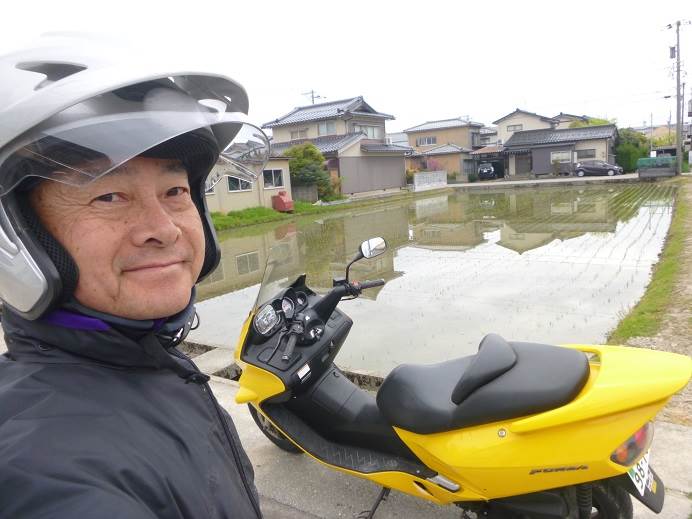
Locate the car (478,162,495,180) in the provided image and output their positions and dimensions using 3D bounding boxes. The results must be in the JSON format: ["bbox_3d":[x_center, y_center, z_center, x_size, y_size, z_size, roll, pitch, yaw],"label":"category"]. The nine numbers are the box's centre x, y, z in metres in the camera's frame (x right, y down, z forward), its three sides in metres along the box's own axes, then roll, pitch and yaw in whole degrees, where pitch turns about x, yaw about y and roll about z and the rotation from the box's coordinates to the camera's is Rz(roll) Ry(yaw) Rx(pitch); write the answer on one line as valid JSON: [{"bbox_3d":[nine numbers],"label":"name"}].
[{"bbox_3d":[15.646,-9.714,54.800,1.700,1.650,4.100,0,10,24],"label":"car"}]

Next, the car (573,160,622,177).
[{"bbox_3d":[23.483,-8.448,46.300,4.000,1.470,1.700,2,11,35],"label":"car"}]

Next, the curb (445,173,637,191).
[{"bbox_3d":[17.500,-7.010,46.100,17.000,0.400,0.400,3,12,37],"label":"curb"}]

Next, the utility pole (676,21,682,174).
[{"bbox_3d":[26.382,-12.653,39.561,0.360,11.750,0.360,0,11,34],"label":"utility pole"}]

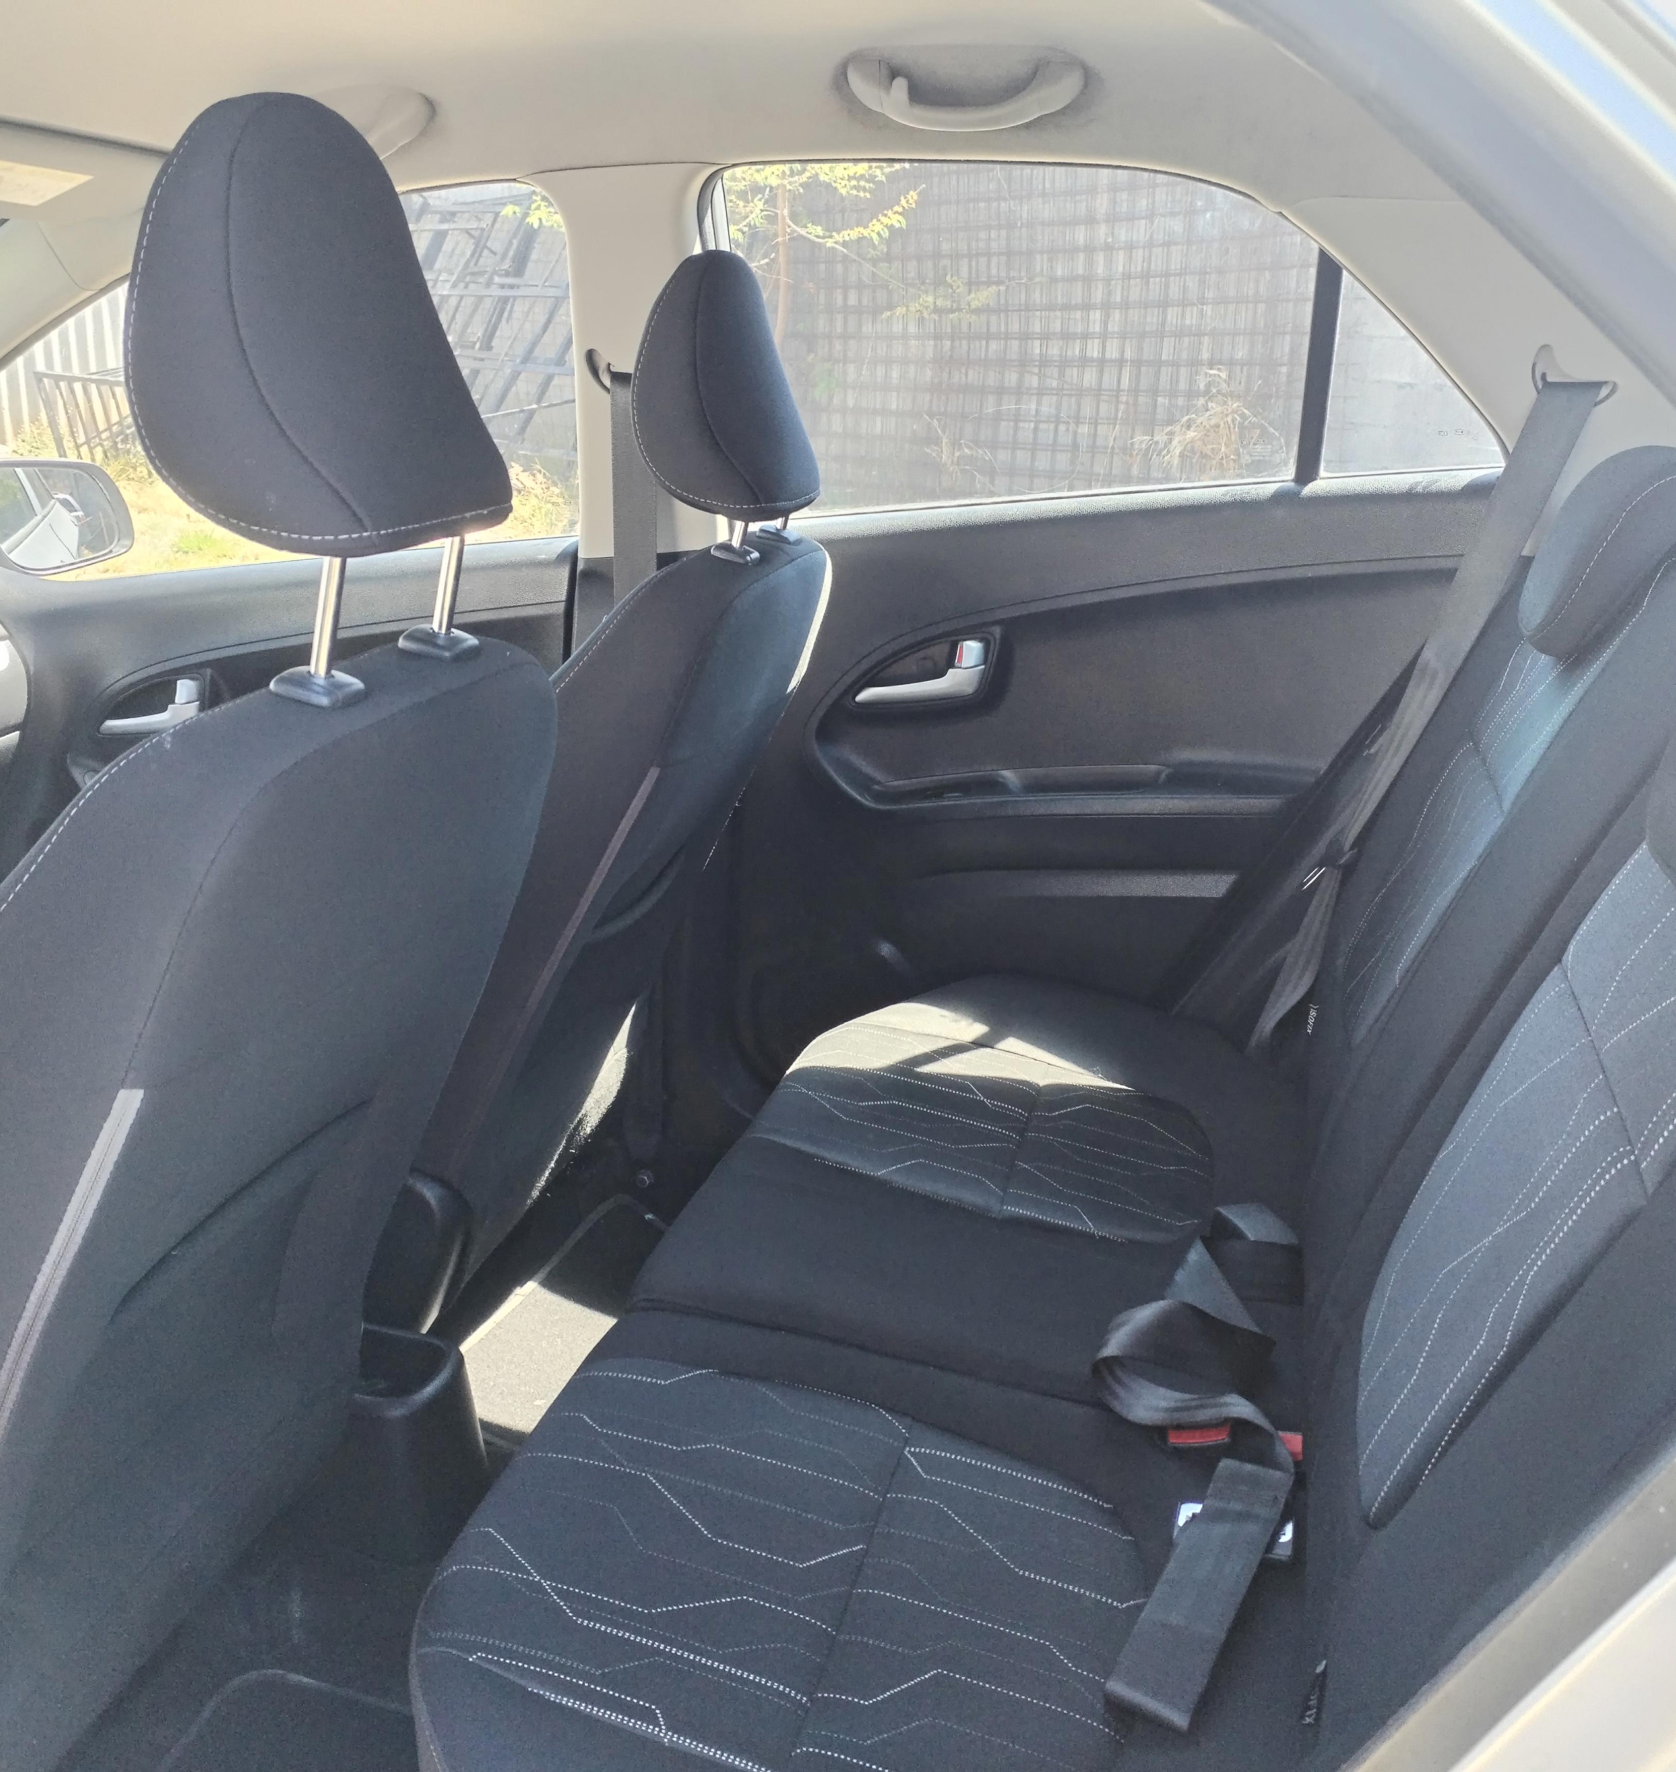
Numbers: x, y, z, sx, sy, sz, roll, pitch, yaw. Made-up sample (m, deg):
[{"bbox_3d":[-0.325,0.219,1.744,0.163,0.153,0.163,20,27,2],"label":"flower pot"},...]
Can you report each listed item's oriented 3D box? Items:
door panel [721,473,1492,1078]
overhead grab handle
[{"bbox_3d":[0.226,-0.070,1.833,0.680,0.645,0.090,5,16,12],"label":"door panel"},{"bbox_3d":[0.102,-0.638,1.593,0.193,0.058,0.045,5,16,12],"label":"overhead grab handle"}]

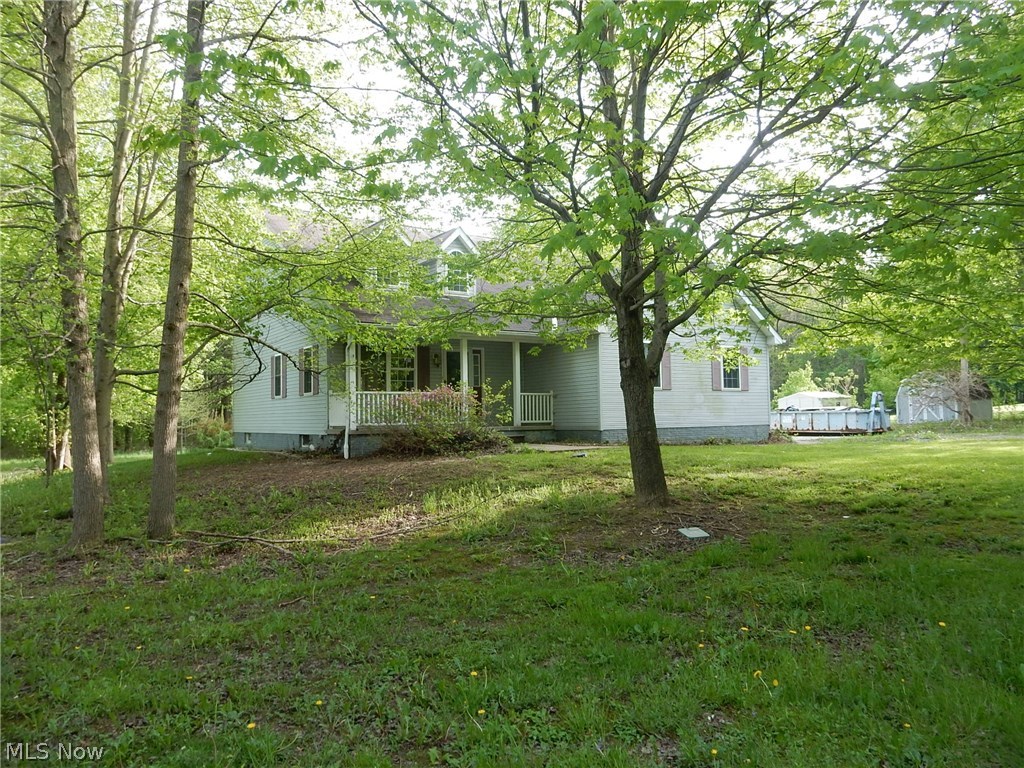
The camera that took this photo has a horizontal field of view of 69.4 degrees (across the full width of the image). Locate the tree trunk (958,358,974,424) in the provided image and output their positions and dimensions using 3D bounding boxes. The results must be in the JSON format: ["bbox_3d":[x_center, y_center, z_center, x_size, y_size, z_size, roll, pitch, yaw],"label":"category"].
[{"bbox_3d":[21.941,0.340,35.775,0.460,3.331,0.460,1,-3,-34],"label":"tree trunk"}]

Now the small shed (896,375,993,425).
[{"bbox_3d":[23.260,0.757,39.901,3.696,2.787,3.164,1,-3,-34],"label":"small shed"}]

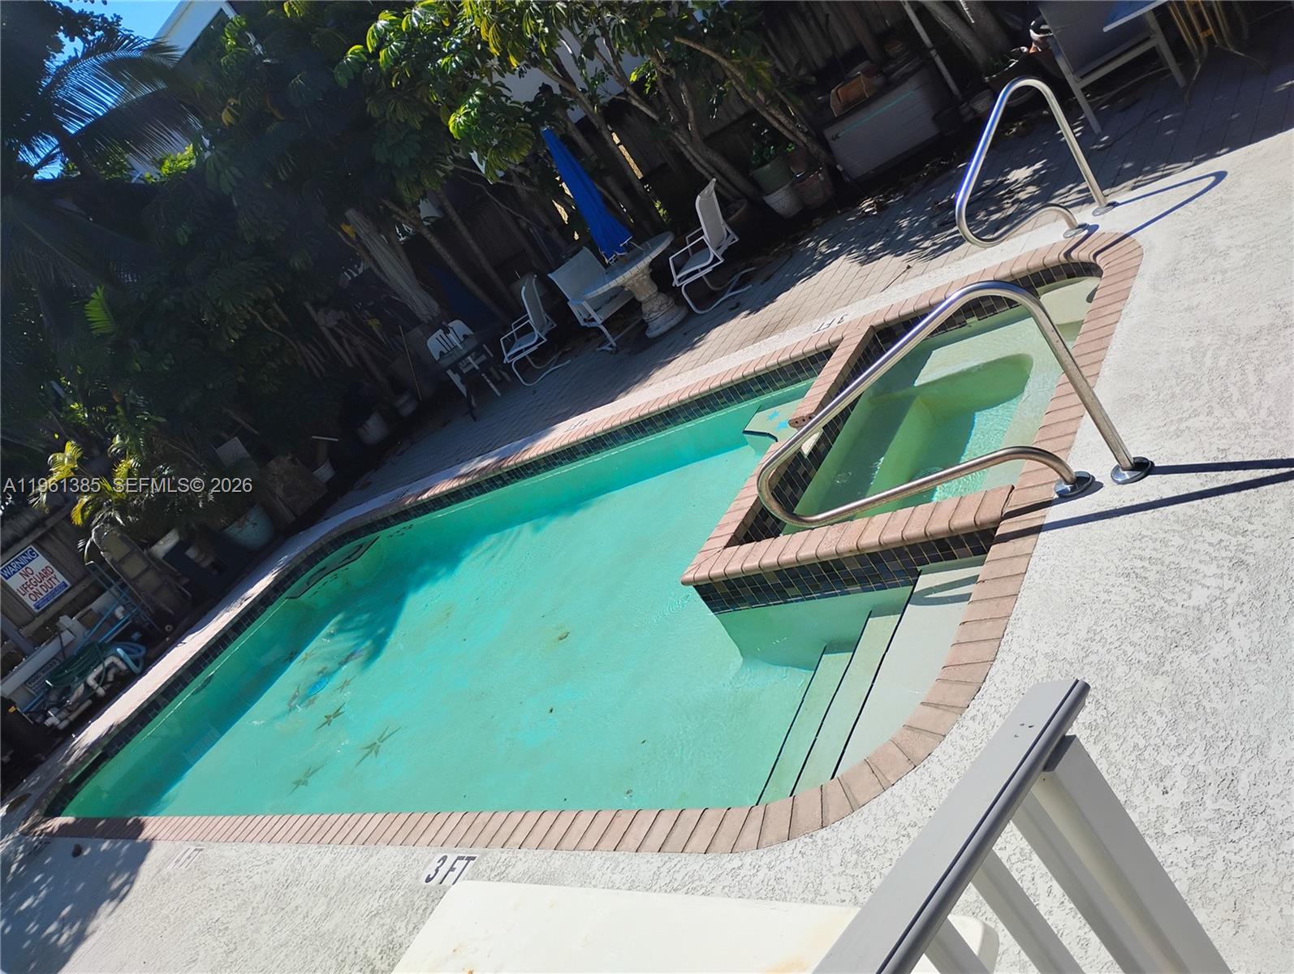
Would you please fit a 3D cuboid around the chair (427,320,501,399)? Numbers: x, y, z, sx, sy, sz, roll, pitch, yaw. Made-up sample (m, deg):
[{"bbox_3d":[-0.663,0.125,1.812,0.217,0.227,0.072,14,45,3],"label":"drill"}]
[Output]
[{"bbox_3d":[-2.148,-1.513,12.681,0.551,0.884,0.572,-34,18,0],"label":"chair"}]

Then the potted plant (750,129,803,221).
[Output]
[{"bbox_3d":[1.336,-3.290,11.132,0.447,0.884,0.447,-31,19,10],"label":"potted plant"}]

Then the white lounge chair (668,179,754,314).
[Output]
[{"bbox_3d":[0.529,-2.236,9.799,0.697,0.940,0.593,-25,20,26],"label":"white lounge chair"}]

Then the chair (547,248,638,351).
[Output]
[{"bbox_3d":[-0.450,-1.939,10.739,0.593,0.940,0.697,-40,19,-16],"label":"chair"}]

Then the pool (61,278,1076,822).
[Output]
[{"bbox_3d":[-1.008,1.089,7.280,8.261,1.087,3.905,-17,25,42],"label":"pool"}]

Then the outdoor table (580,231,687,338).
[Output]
[{"bbox_3d":[0.001,-1.876,10.174,1.144,0.711,1.144,-31,19,12],"label":"outdoor table"}]

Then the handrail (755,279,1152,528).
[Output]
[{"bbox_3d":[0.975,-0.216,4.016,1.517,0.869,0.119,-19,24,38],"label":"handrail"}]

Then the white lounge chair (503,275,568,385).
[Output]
[{"bbox_3d":[-1.327,-1.732,11.728,0.697,0.940,0.593,-30,19,14],"label":"white lounge chair"}]

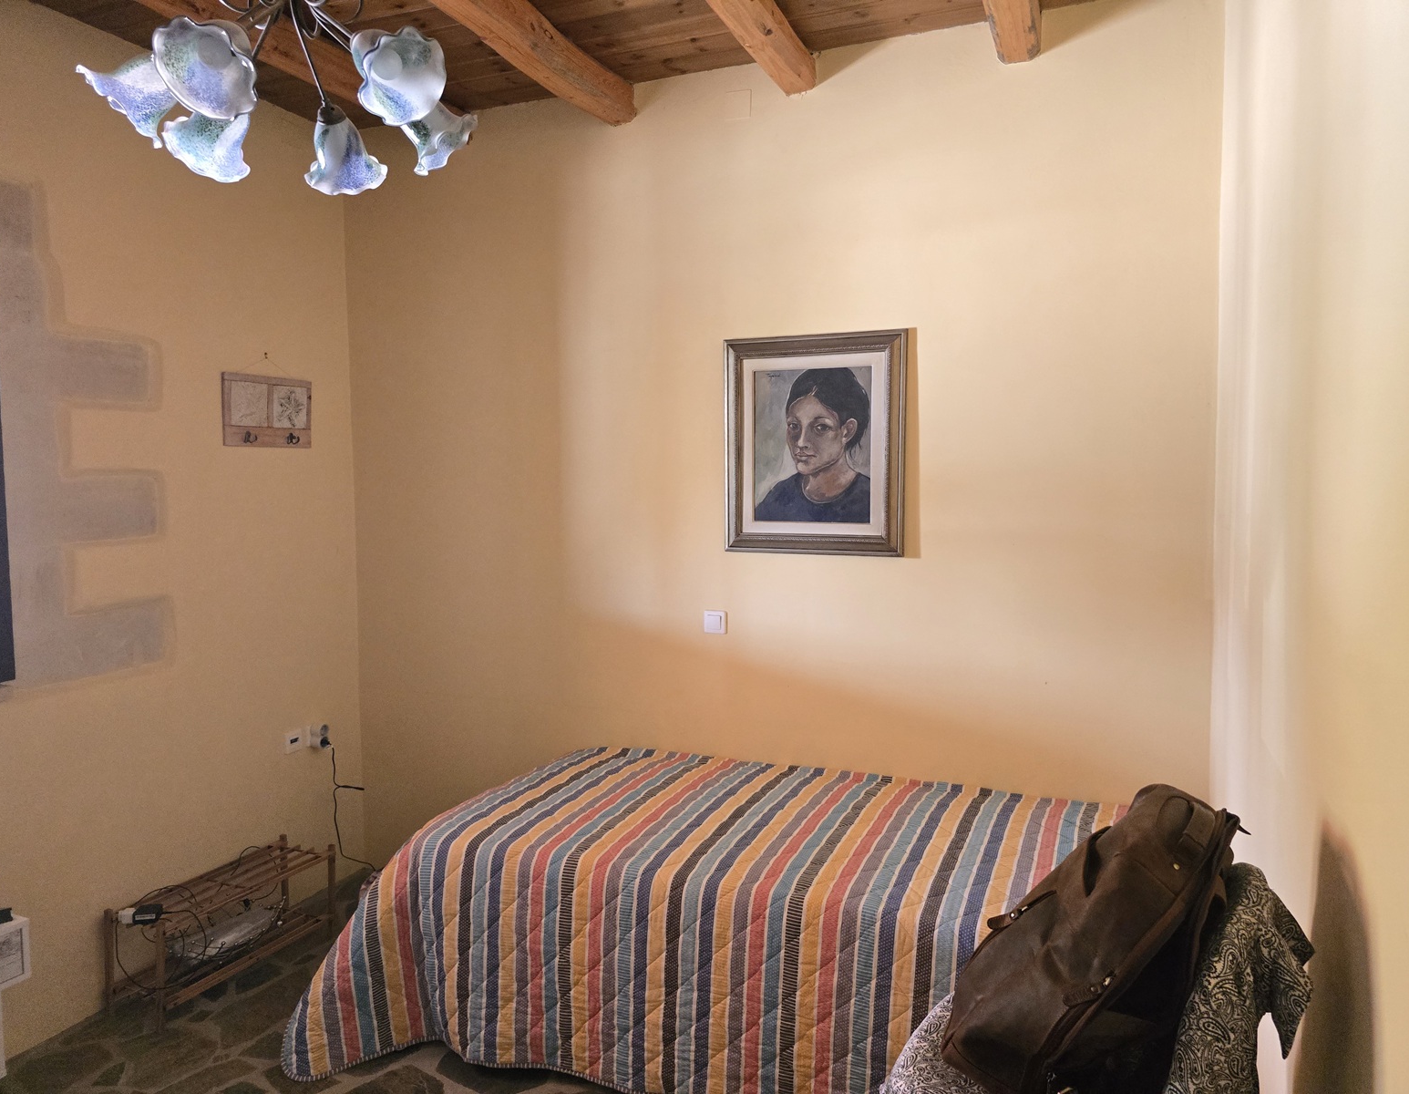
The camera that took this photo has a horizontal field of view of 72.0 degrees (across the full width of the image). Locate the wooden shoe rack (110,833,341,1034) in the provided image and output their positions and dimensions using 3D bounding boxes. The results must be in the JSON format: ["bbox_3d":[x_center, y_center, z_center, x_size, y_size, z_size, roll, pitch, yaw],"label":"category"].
[{"bbox_3d":[-1.591,1.254,3.239,0.260,0.323,0.679,1,4,24],"label":"wooden shoe rack"}]

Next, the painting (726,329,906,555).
[{"bbox_3d":[0.363,-0.337,3.227,0.618,0.724,0.045,1,4,22],"label":"painting"}]

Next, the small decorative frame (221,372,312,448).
[{"bbox_3d":[-1.599,-0.496,3.573,0.025,0.254,0.405,1,4,22],"label":"small decorative frame"}]

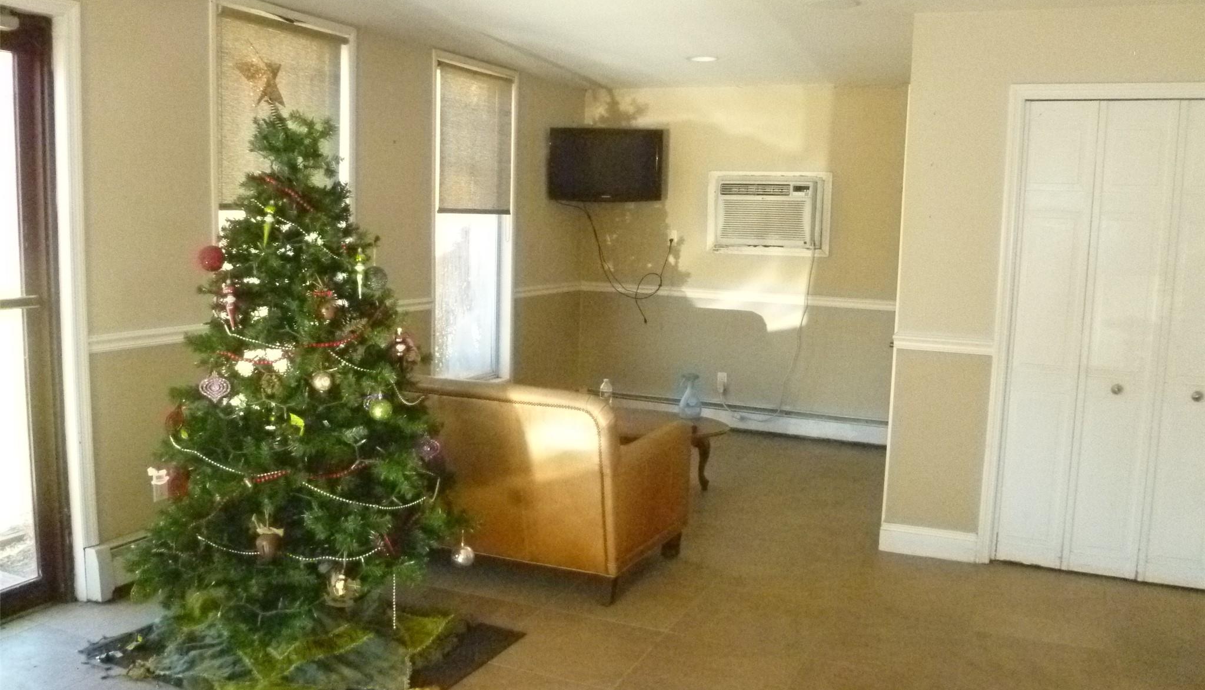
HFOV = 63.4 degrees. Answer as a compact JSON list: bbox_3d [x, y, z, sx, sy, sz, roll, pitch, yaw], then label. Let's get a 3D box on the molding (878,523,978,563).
[{"bbox_3d":[1.506,0.907,4.492,0.436,0.132,0.020,5,8,21],"label":"molding"}]

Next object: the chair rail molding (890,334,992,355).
[{"bbox_3d":[1.516,0.004,4.351,0.429,0.066,0.025,5,8,21],"label":"chair rail molding"}]

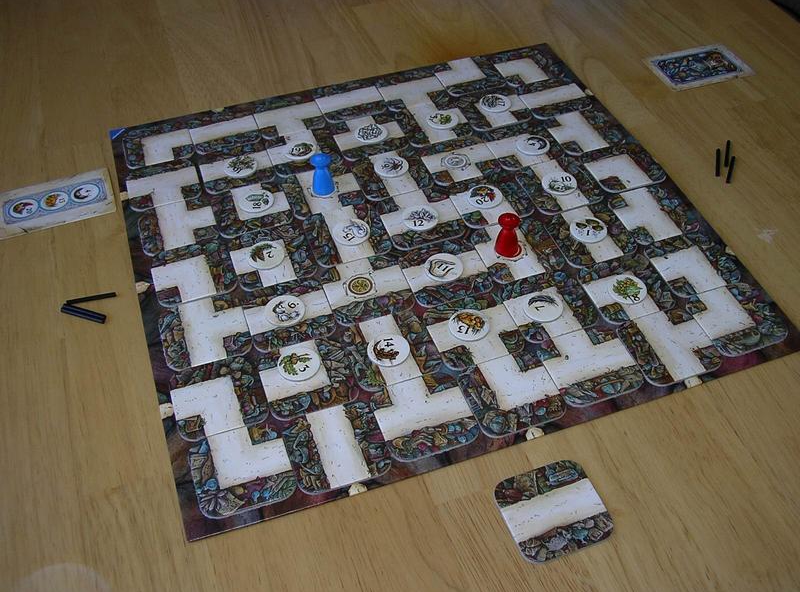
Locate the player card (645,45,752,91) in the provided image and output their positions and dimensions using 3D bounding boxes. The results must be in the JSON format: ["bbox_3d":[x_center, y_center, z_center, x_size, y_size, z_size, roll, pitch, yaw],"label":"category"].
[{"bbox_3d":[0.245,-0.188,0.721,0.076,0.001,0.051,-14,47,-13],"label":"player card"}]

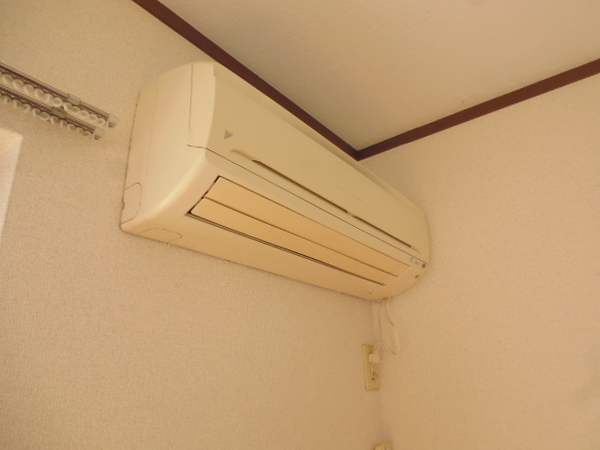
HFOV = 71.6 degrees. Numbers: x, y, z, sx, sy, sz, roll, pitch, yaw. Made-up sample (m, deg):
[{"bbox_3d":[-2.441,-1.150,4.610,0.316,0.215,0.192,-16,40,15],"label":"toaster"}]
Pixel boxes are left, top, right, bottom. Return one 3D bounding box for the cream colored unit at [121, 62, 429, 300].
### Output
[{"bbox_3d":[0.043,-0.037,0.949,0.203,0.279,0.812,-17,-26,34],"label":"cream colored unit"}]

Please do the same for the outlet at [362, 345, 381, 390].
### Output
[{"bbox_3d":[0.202,0.398,1.161,0.011,0.117,0.070,-17,-26,34],"label":"outlet"}]

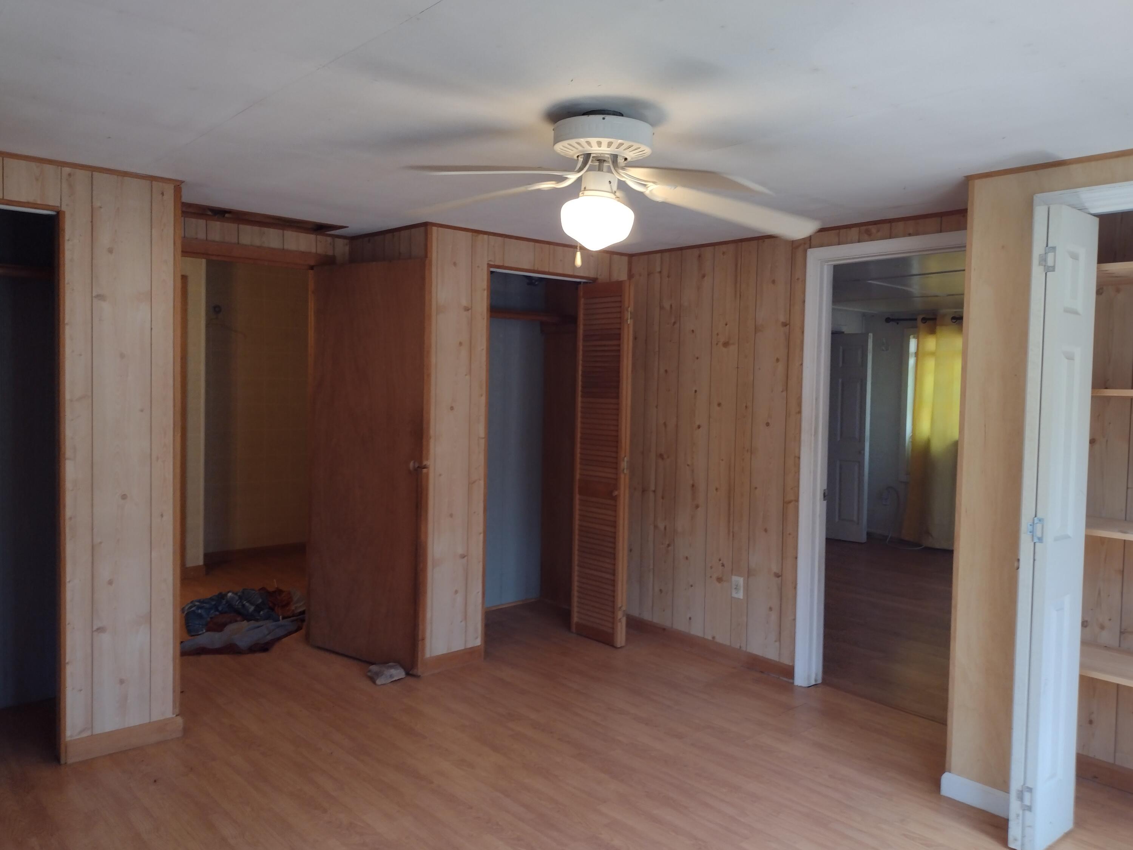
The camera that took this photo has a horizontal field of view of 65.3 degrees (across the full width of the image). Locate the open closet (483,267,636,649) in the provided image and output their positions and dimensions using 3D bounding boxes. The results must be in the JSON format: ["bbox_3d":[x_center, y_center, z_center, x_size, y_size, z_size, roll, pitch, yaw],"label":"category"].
[{"bbox_3d":[-0.241,0.195,4.992,0.825,2.055,0.786,-1,3,-41],"label":"open closet"}]

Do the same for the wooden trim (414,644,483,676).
[{"bbox_3d":[-0.584,1.193,4.499,0.400,0.087,0.022,-1,3,-41],"label":"wooden trim"}]

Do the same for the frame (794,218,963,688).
[{"bbox_3d":[1.492,0.234,3.989,0.130,2.128,0.950,-1,3,-41],"label":"frame"}]

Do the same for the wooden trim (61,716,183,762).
[{"bbox_3d":[-1.711,1.214,3.429,0.425,0.087,0.022,-1,3,-41],"label":"wooden trim"}]

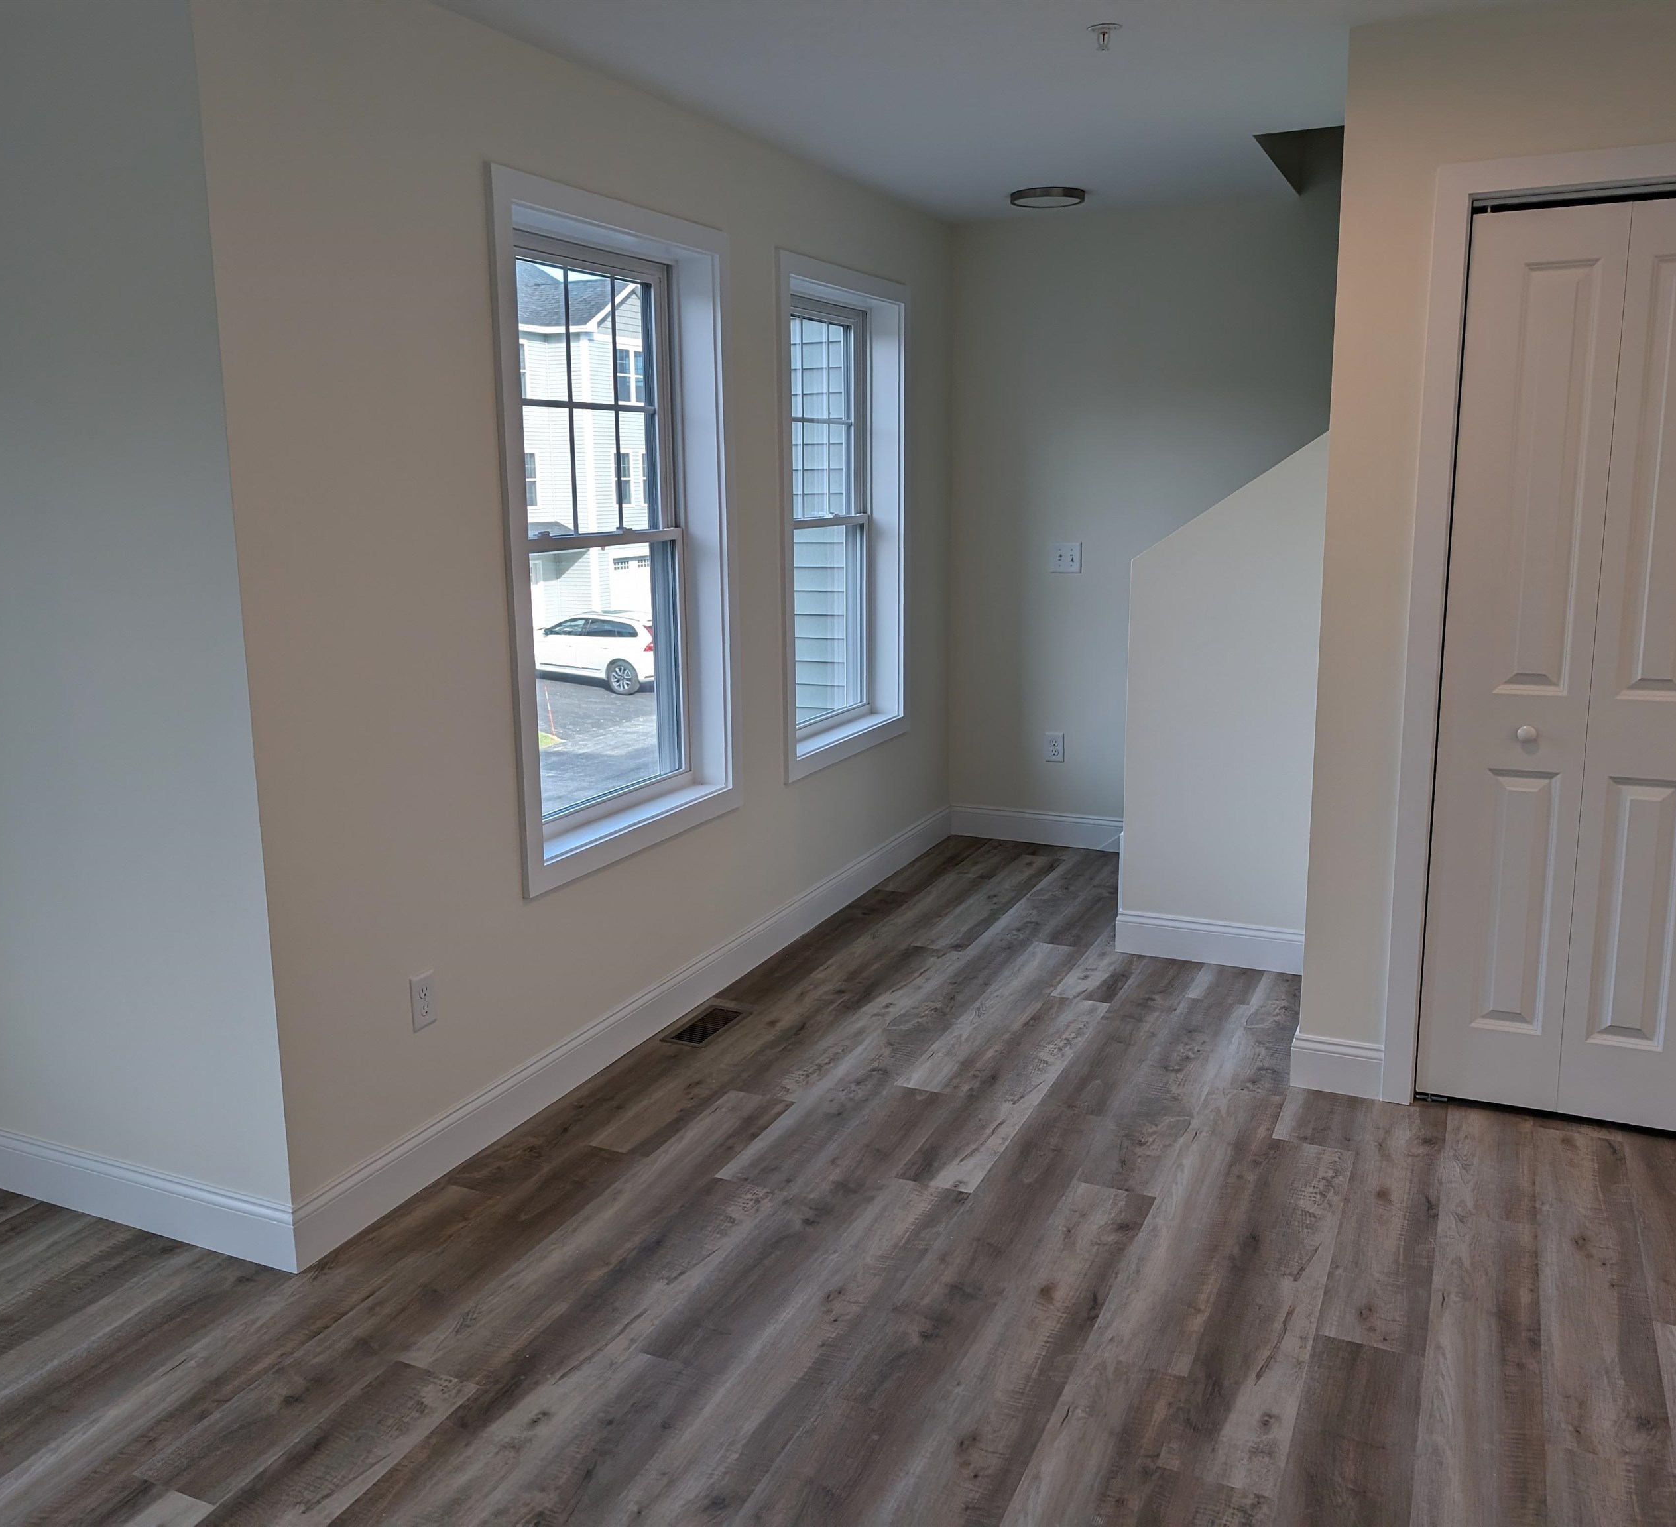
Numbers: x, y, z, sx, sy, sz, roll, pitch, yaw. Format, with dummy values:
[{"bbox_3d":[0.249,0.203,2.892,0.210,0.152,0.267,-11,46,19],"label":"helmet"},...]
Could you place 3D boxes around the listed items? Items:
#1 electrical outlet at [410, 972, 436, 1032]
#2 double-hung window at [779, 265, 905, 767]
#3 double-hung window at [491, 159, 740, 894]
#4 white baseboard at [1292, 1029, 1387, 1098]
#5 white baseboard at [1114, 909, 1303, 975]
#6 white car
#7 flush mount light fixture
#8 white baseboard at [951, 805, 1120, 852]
[{"bbox_3d":[-0.886,0.507,3.012,0.008,0.115,0.071,4,12,24],"label":"electrical outlet"},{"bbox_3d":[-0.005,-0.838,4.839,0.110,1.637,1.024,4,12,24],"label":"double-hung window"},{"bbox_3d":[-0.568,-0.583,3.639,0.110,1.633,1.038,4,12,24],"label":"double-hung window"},{"bbox_3d":[1.211,0.734,3.411,0.207,0.136,0.016,4,12,24],"label":"white baseboard"},{"bbox_3d":[1.172,0.554,4.324,0.639,0.136,0.016,4,12,24],"label":"white baseboard"},{"bbox_3d":[-5.447,-2.540,31.023,4.640,1.710,1.900,4,12,24],"label":"white car"},{"bbox_3d":[0.737,-1.982,4.947,0.266,0.036,0.266,-1,11,0],"label":"flush mount light fixture"},{"bbox_3d":[0.816,0.264,5.820,0.754,0.136,0.016,4,12,24],"label":"white baseboard"}]

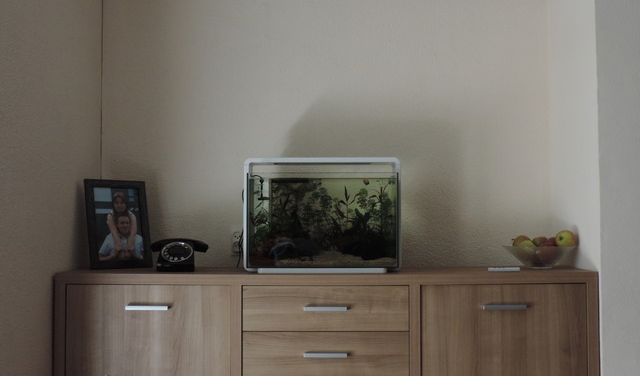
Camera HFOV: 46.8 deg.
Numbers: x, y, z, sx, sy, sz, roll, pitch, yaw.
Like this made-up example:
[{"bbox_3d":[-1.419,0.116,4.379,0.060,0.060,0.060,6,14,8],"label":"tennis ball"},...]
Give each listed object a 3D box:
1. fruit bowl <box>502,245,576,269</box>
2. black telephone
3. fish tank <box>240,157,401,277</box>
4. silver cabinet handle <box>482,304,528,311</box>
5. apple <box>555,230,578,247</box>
[{"bbox_3d":[0.867,0.272,2.920,0.290,0.093,0.290,0,-3,1],"label":"fruit bowl"},{"bbox_3d":[-0.553,0.262,2.910,0.225,0.122,0.170,0,-3,3],"label":"black telephone"},{"bbox_3d":[0.007,0.108,2.860,0.600,0.432,0.300,0,-3,1],"label":"fish tank"},{"bbox_3d":[0.665,0.429,2.650,0.160,0.018,0.030,0,-3,1],"label":"silver cabinet handle"},{"bbox_3d":[0.963,0.205,2.890,0.083,0.077,0.083,0,-3,1],"label":"apple"}]

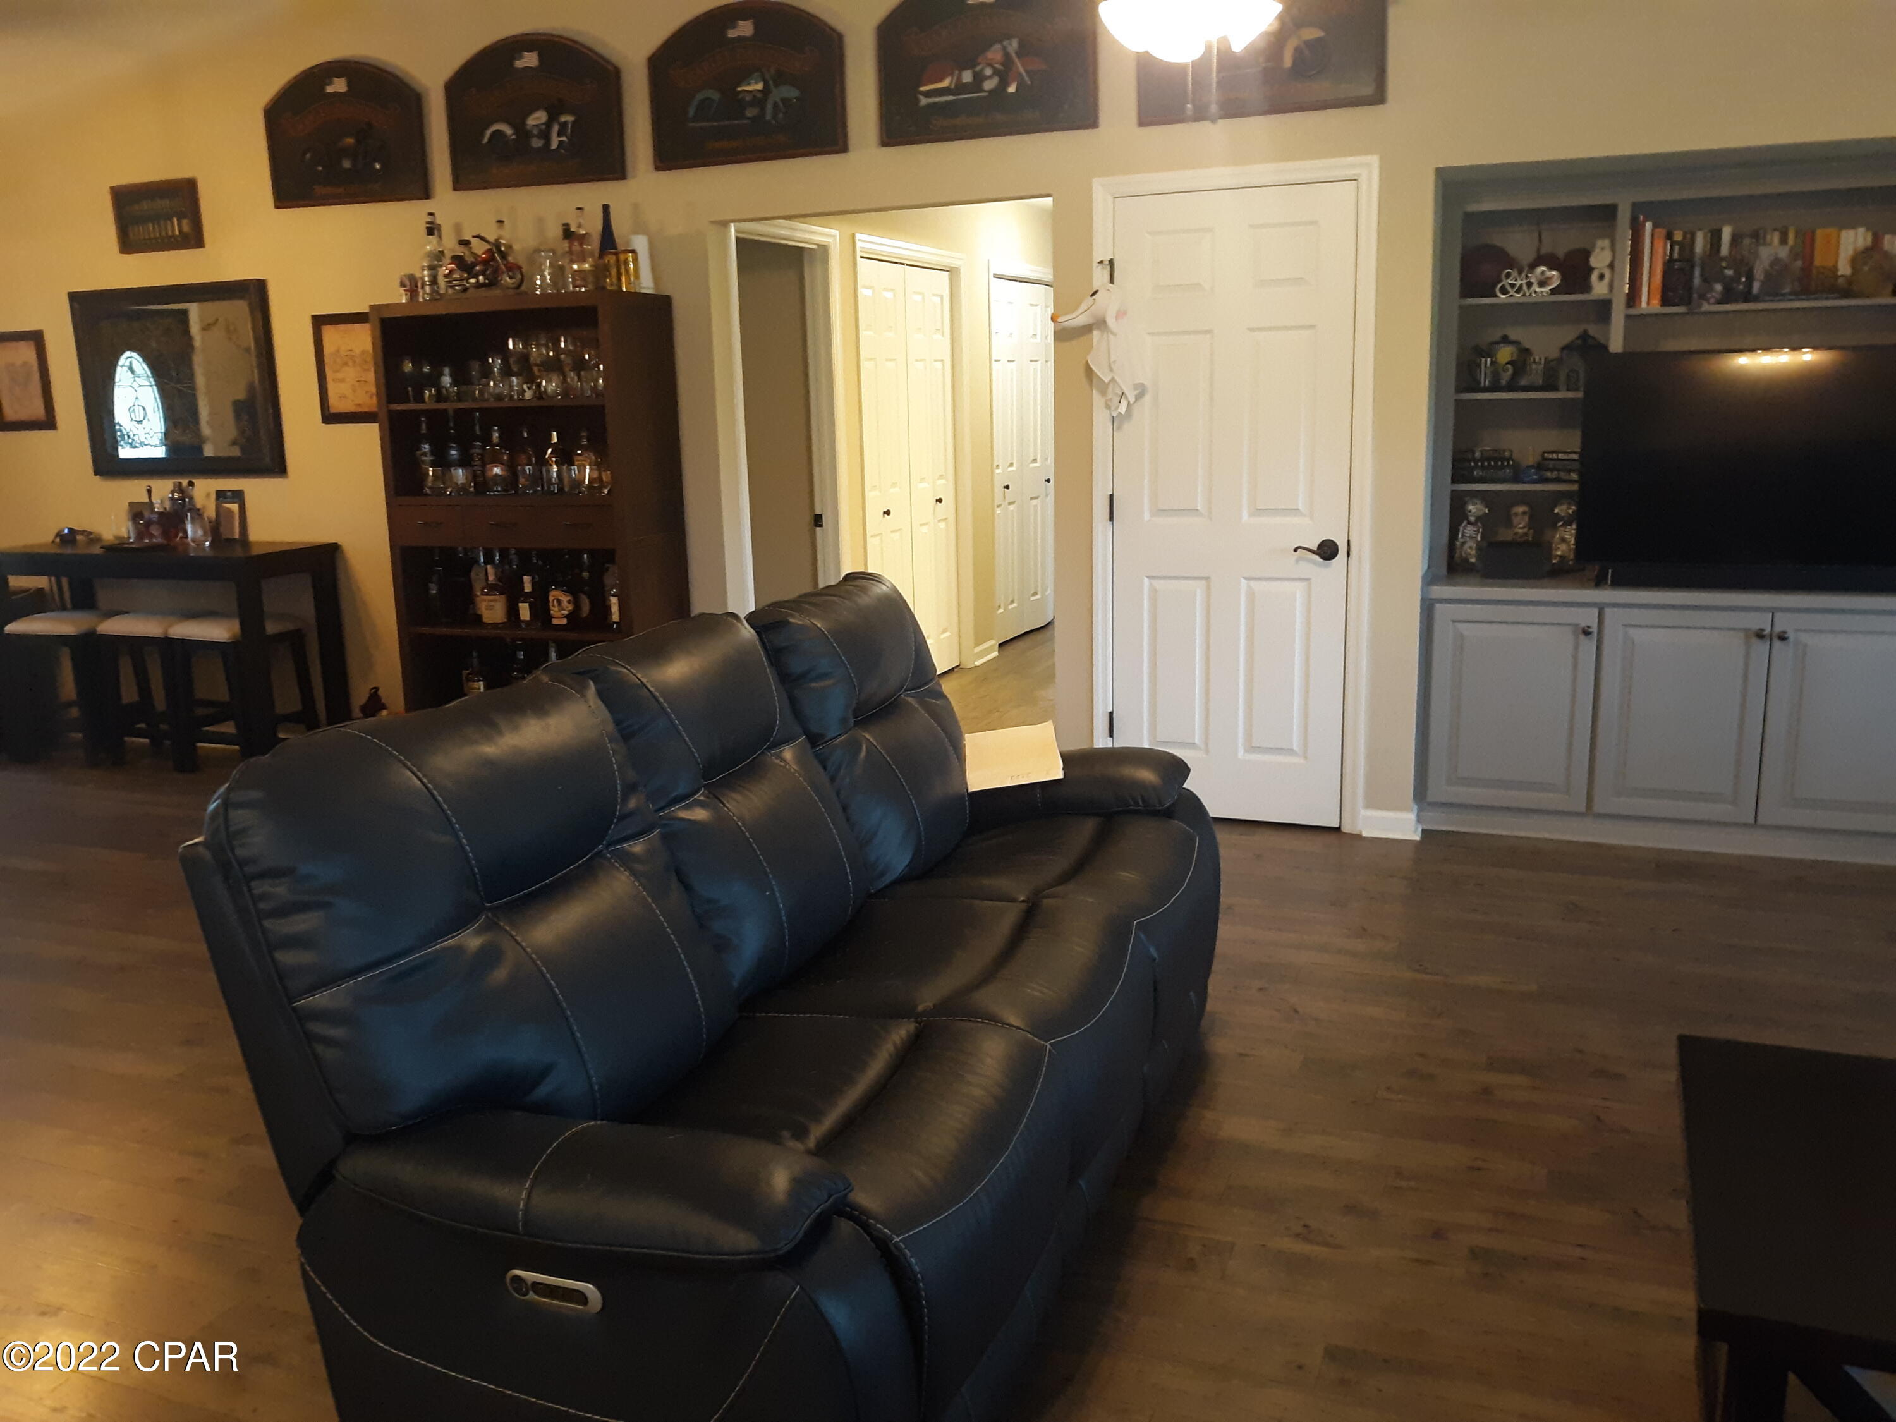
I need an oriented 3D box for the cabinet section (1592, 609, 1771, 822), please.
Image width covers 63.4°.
[{"bbox_3d":[2.237,0.017,4.693,0.459,0.657,0.022,3,13,22],"label":"cabinet section"}]

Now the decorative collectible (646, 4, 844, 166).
[{"bbox_3d":[-0.699,-2.162,5.290,0.744,0.516,0.030,3,13,22],"label":"decorative collectible"}]

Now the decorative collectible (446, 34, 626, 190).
[{"bbox_3d":[-1.519,-2.195,5.618,0.746,0.520,0.030,3,13,22],"label":"decorative collectible"}]

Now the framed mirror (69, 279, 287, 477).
[{"bbox_3d":[-3.271,-1.393,6.508,1.073,0.779,0.040,3,13,22],"label":"framed mirror"}]

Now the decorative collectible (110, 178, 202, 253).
[{"bbox_3d":[-3.283,-2.047,6.370,0.443,0.270,0.035,3,13,22],"label":"decorative collectible"}]

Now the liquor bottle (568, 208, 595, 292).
[{"bbox_3d":[-1.262,-1.582,5.279,0.082,0.289,0.082,3,13,22],"label":"liquor bottle"}]

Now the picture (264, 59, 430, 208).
[{"bbox_3d":[-2.339,-2.234,5.945,0.738,0.523,0.030,3,13,22],"label":"picture"}]

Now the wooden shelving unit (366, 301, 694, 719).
[{"bbox_3d":[-1.527,-0.592,5.737,1.028,1.822,0.405,3,13,22],"label":"wooden shelving unit"}]

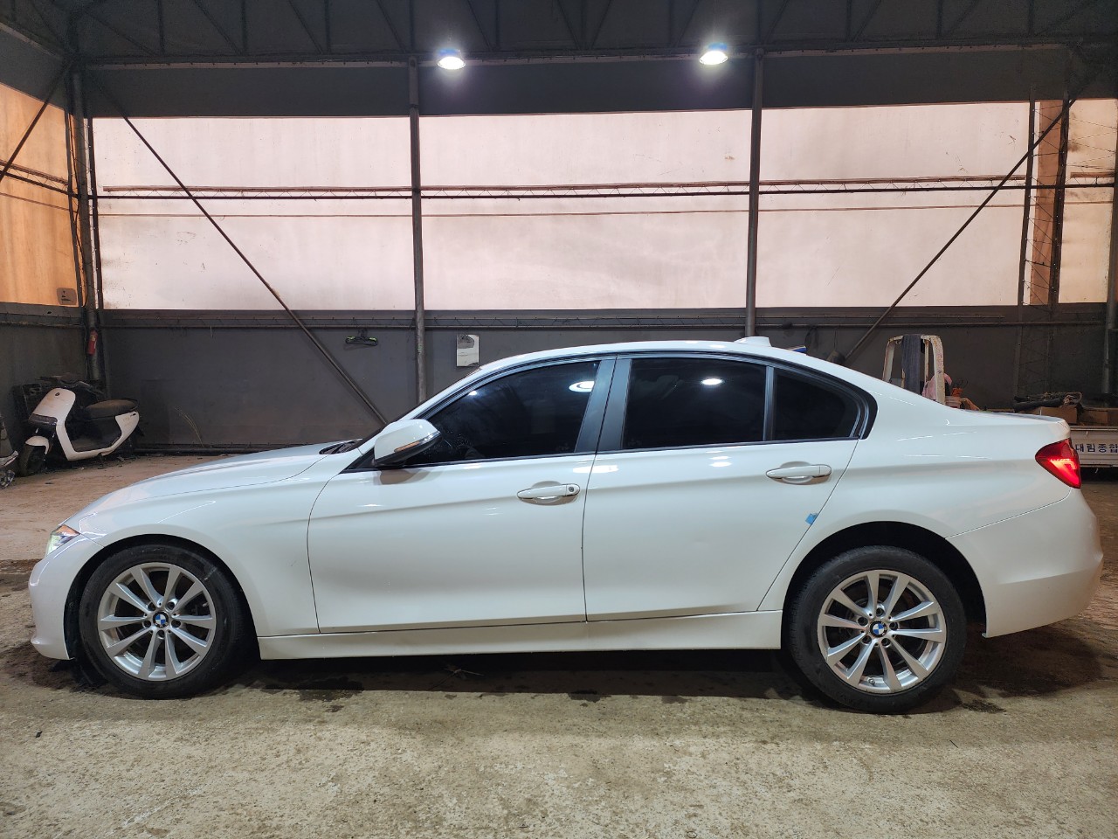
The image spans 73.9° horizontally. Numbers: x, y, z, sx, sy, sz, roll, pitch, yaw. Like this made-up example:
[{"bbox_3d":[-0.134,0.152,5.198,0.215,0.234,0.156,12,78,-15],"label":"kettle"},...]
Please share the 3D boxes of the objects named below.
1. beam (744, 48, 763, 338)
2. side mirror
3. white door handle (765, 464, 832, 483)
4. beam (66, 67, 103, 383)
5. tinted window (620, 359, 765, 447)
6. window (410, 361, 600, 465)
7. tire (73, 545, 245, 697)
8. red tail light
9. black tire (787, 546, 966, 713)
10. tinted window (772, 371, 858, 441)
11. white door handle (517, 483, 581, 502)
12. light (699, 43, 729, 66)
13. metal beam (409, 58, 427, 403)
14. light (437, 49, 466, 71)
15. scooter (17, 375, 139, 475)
[{"bbox_3d":[2.399,-1.979,9.148,0.115,4.920,0.115,0,6,2],"label":"beam"},{"bbox_3d":[-0.580,0.092,2.841,0.244,0.179,0.150,1,6,9],"label":"side mirror"},{"bbox_3d":[0.899,0.196,2.785,0.242,0.052,0.055,-7,5,3],"label":"white door handle"},{"bbox_3d":[-6.020,-1.965,9.510,0.115,4.880,0.115,0,6,2],"label":"beam"},{"bbox_3d":[0.544,-0.065,2.964,0.587,0.392,0.050,0,-21,2],"label":"tinted window"},{"bbox_3d":[-0.218,-0.029,2.982,0.769,0.448,0.050,0,-21,2],"label":"window"},{"bbox_3d":[-1.585,0.790,3.041,0.655,0.655,0.225,0,6,2],"label":"tire"},{"bbox_3d":[1.927,0.164,2.877,0.290,0.190,0.250,0,6,2],"label":"red tail light"},{"bbox_3d":[1.221,0.794,2.901,0.655,0.655,0.225,0,6,2],"label":"black tire"},{"bbox_3d":[1.011,-0.058,2.955,0.344,0.297,0.050,0,-21,2],"label":"tinted window"},{"bbox_3d":[-0.038,0.274,2.828,0.238,0.052,0.055,-7,5,3],"label":"white door handle"},{"bbox_3d":[1.630,-3.865,7.793,0.298,0.155,0.298,0,6,2],"label":"light"},{"bbox_3d":[-1.754,-1.962,9.304,0.115,4.916,0.115,0,6,2],"label":"metal beam"},{"bbox_3d":[-1.126,-3.805,7.793,0.298,0.155,0.298,0,6,2],"label":"light"},{"bbox_3d":[-5.642,0.024,8.797,0.680,1.060,1.640,1,6,8],"label":"scooter"}]

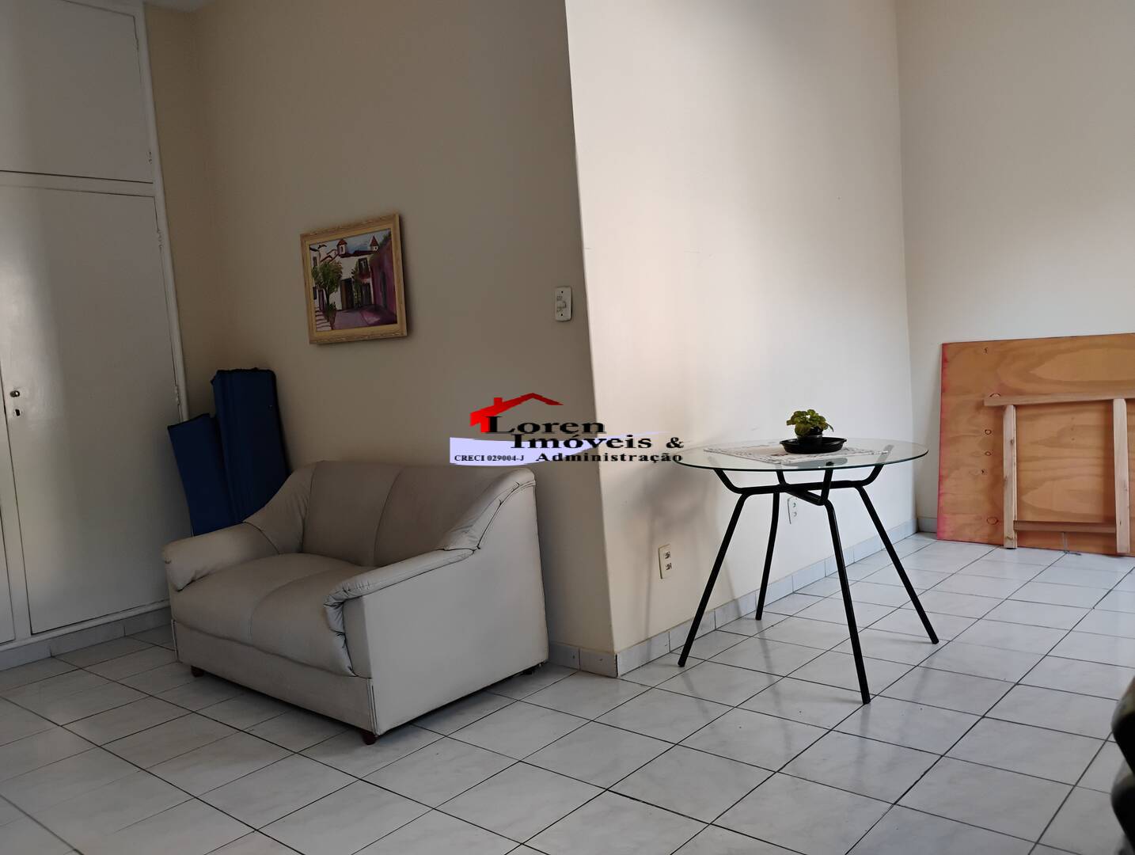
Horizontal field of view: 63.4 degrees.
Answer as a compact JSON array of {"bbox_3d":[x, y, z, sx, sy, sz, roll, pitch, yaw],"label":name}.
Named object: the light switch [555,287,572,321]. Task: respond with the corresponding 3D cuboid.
[{"bbox_3d":[-0.015,-0.429,3.199,0.072,0.118,0.013,-1,6,42],"label":"light switch"}]

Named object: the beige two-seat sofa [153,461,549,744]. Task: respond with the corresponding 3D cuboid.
[{"bbox_3d":[-0.871,0.578,3.562,1.370,0.785,0.810,0,6,42],"label":"beige two-seat sofa"}]

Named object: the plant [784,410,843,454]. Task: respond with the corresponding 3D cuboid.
[{"bbox_3d":[0.875,0.008,3.282,0.232,0.146,0.232,-3,4,15],"label":"plant"}]

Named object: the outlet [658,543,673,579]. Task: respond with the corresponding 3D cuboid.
[{"bbox_3d":[0.374,0.502,3.450,0.012,0.117,0.073,-1,6,42],"label":"outlet"}]

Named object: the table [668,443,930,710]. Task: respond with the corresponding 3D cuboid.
[{"bbox_3d":[0.865,0.468,3.392,0.905,0.762,0.905,-1,6,41],"label":"table"}]

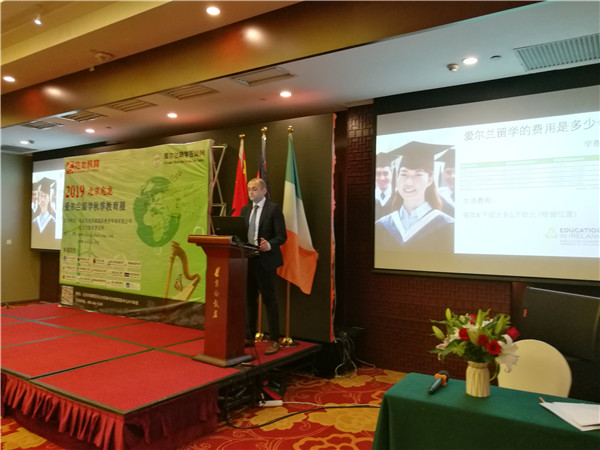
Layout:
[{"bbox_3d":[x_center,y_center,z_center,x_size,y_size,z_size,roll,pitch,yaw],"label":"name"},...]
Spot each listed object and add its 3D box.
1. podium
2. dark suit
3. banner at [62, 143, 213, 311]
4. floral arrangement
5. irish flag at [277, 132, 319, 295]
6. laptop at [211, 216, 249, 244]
[{"bbox_3d":[-0.731,0.691,4.502,0.560,1.160,0.480,0,-2,33],"label":"podium"},{"bbox_3d":[-0.390,0.468,4.856,0.520,1.490,0.360,0,-2,33],"label":"dark suit"},{"bbox_3d":[-2.431,0.116,6.629,3.220,2.360,0.100,0,-2,33],"label":"banner"},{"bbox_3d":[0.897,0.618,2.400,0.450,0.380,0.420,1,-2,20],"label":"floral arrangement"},{"bbox_3d":[-0.024,-0.138,5.084,0.540,1.750,0.280,0,-2,33],"label":"irish flag"},{"bbox_3d":[-0.610,0.084,4.538,0.390,0.280,0.300,0,-10,27],"label":"laptop"}]

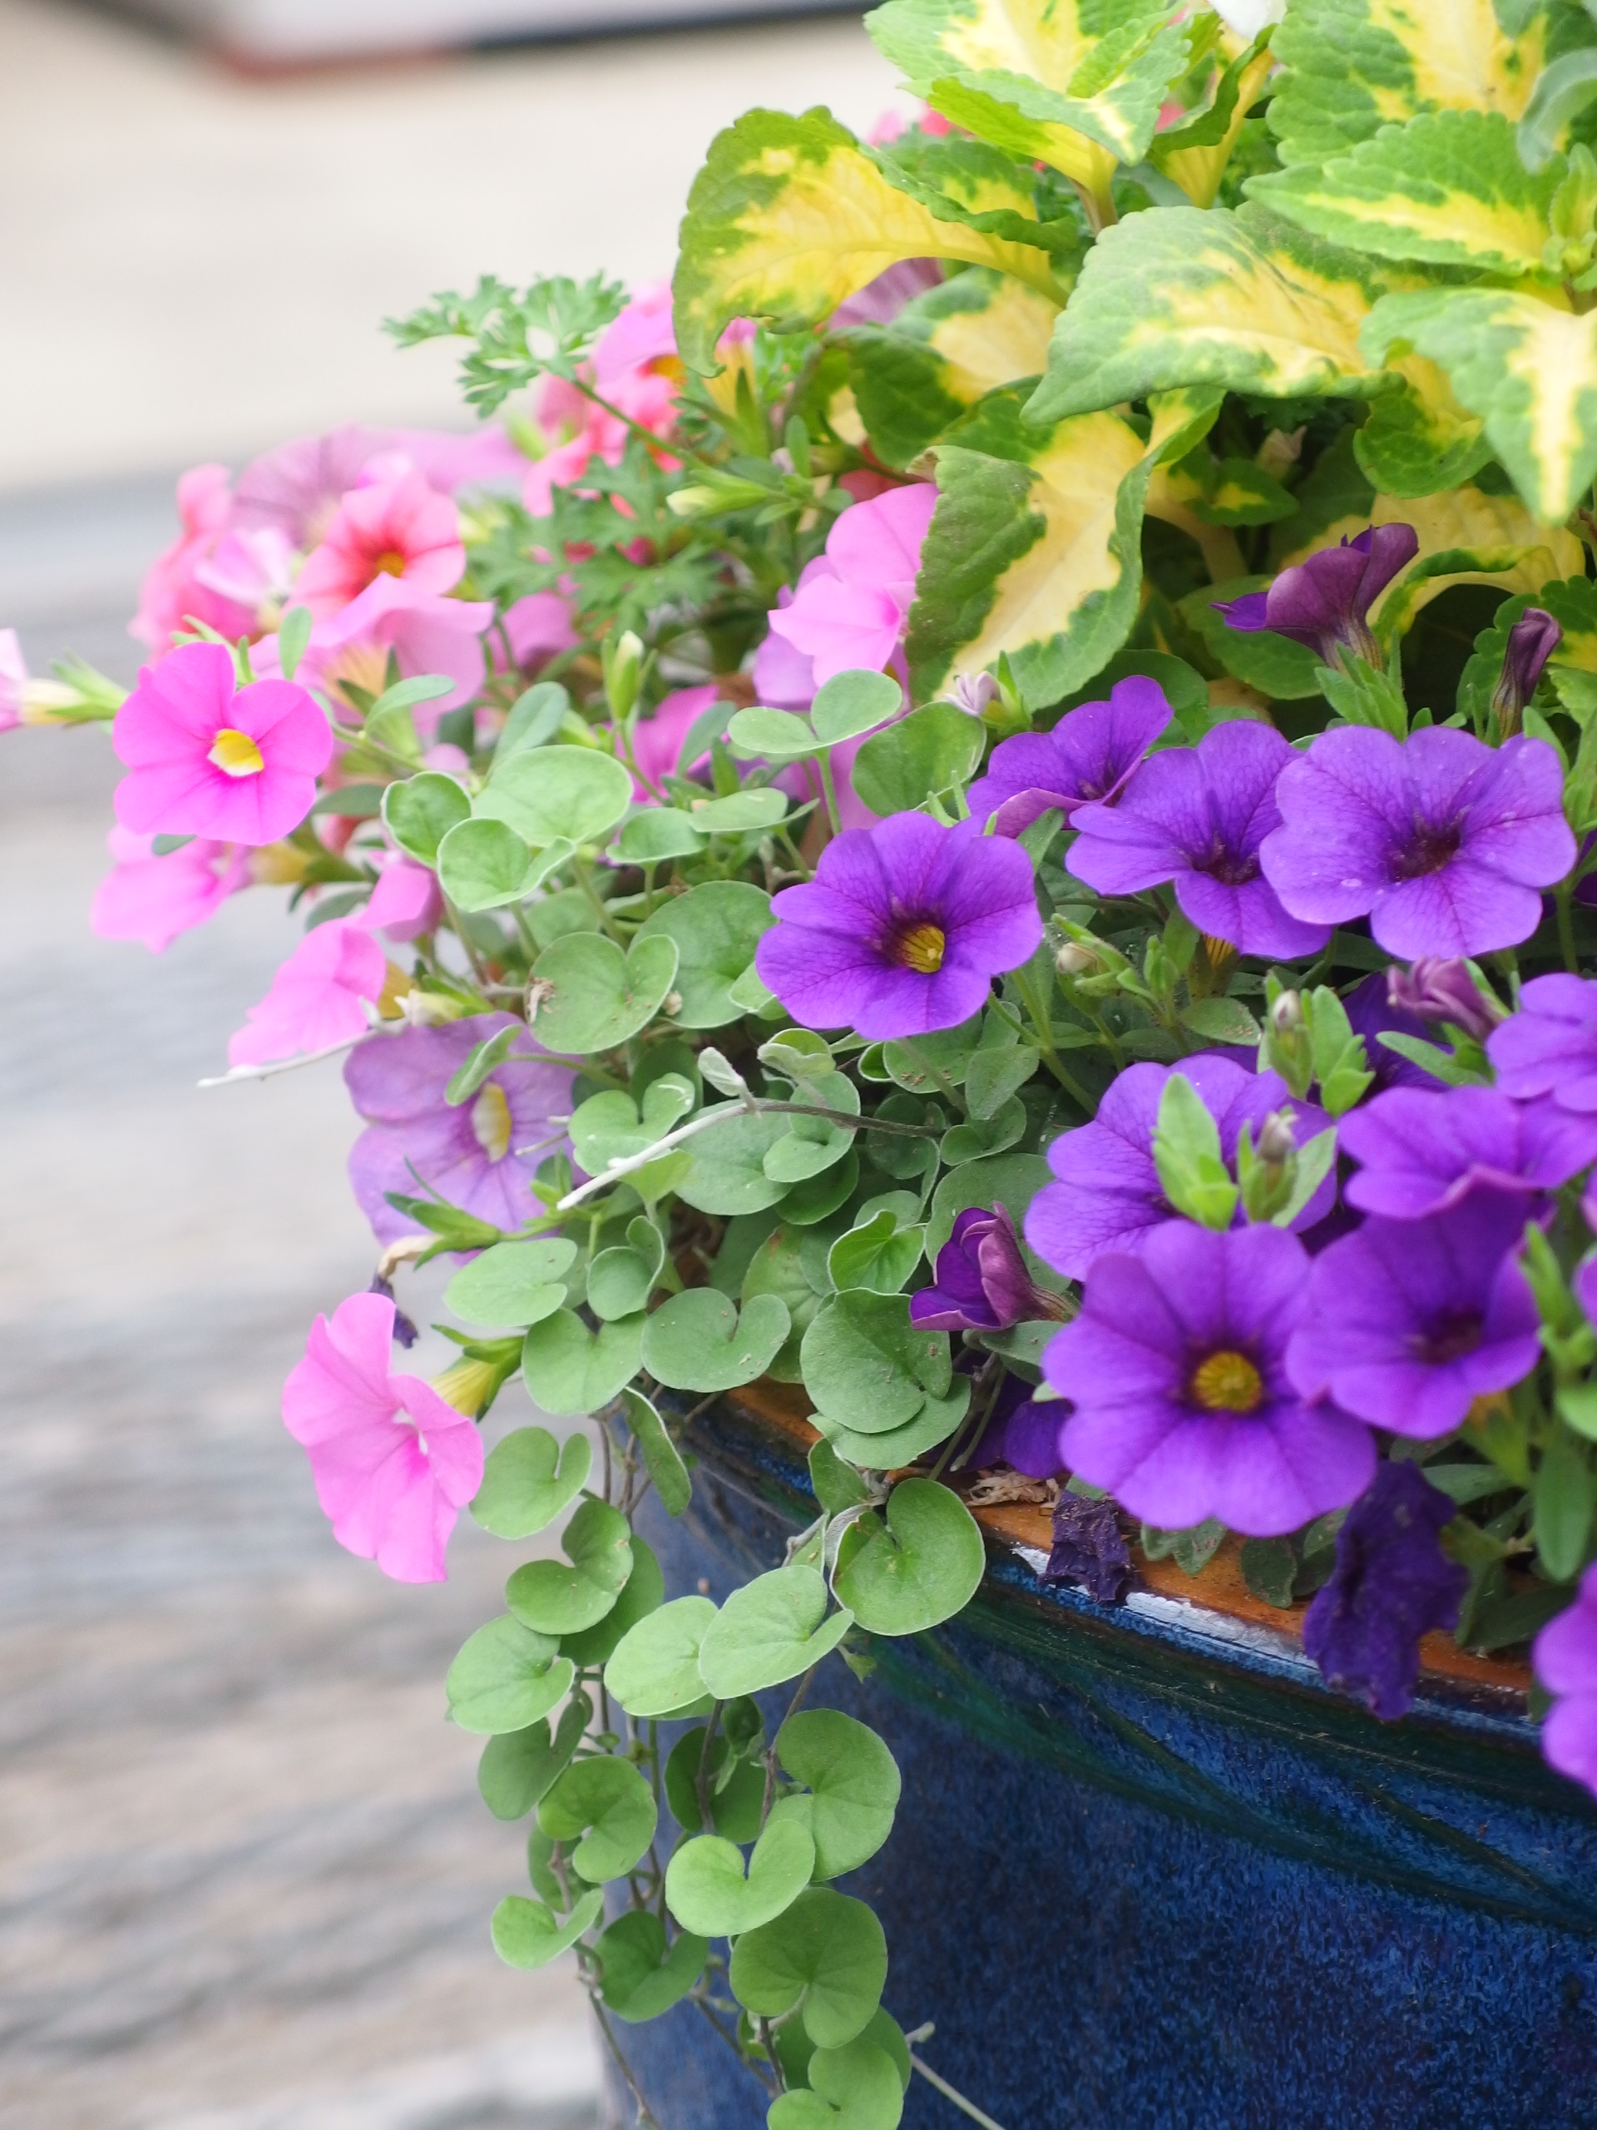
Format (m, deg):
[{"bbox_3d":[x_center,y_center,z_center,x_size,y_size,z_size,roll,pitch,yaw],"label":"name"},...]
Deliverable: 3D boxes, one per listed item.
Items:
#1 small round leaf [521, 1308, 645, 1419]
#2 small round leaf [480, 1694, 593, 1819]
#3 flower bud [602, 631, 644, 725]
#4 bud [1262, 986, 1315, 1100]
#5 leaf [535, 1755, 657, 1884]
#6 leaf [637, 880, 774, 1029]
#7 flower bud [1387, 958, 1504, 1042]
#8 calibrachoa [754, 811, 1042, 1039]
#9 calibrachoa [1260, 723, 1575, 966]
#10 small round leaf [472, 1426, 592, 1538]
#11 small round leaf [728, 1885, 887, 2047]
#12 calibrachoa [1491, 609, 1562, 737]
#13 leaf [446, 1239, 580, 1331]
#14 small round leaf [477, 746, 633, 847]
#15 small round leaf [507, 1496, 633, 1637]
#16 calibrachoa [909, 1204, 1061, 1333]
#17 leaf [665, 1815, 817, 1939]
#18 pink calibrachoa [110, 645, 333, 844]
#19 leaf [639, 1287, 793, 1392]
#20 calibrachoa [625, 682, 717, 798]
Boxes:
[{"bbox_3d":[-0.025,0.034,0.795,0.015,0.004,0.015,9,62,15],"label":"small round leaf"},{"bbox_3d":[-0.033,0.085,0.850,0.017,0.018,0.006,22,-8,37],"label":"small round leaf"},{"bbox_3d":[-0.022,-0.049,0.865,0.005,0.012,0.005,3,9,0],"label":"flower bud"},{"bbox_3d":[0.054,-0.002,0.760,0.006,0.012,0.006,-2,14,0],"label":"bud"},{"bbox_3d":[-0.023,0.086,0.785,0.015,0.015,0.004,6,-17,8],"label":"leaf"},{"bbox_3d":[-0.011,-0.014,0.845,0.018,0.018,0.005,-34,-10,-17],"label":"leaf"},{"bbox_3d":[0.071,-0.007,0.755,0.013,0.007,0.007,23,0,-17],"label":"flower bud"},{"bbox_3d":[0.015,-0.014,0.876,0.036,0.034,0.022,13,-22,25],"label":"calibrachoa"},{"bbox_3d":[0.068,-0.022,0.758,0.034,0.015,0.031,6,54,8],"label":"calibrachoa"},{"bbox_3d":[-0.032,0.051,0.840,0.015,0.015,0.004,10,-23,24],"label":"small round leaf"},{"bbox_3d":[0.001,0.105,0.805,0.018,0.019,0.004,2,-9,0],"label":"small round leaf"},{"bbox_3d":[0.085,-0.045,0.800,0.007,0.015,0.007,18,6,0],"label":"calibrachoa"},{"bbox_3d":[-0.035,0.027,0.840,0.017,0.004,0.016,3,41,13],"label":"leaf"},{"bbox_3d":[-0.033,-0.036,0.920,0.021,0.005,0.018,7,50,6],"label":"small round leaf"},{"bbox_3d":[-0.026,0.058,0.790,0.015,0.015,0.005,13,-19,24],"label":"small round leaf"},{"bbox_3d":[0.021,0.023,0.775,0.018,0.015,0.015,13,16,-27],"label":"calibrachoa"},{"bbox_3d":[-0.007,0.096,0.815,0.018,0.005,0.017,10,58,13],"label":"leaf"},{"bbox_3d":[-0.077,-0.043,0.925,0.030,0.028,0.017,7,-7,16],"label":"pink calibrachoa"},{"bbox_3d":[-0.011,0.036,0.890,0.020,0.005,0.017,7,54,5],"label":"leaf"},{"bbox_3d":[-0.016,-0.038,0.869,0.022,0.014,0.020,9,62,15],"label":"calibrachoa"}]

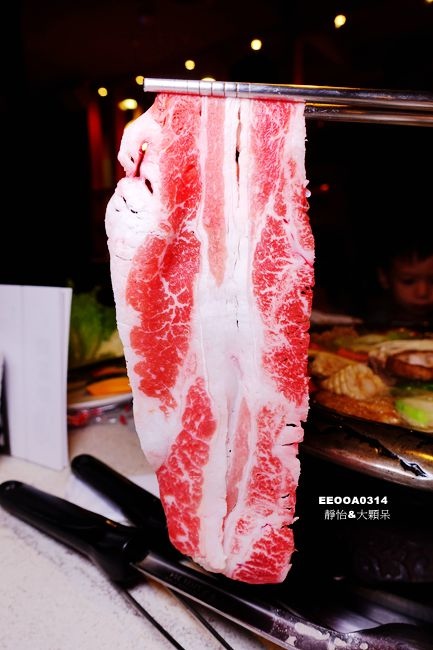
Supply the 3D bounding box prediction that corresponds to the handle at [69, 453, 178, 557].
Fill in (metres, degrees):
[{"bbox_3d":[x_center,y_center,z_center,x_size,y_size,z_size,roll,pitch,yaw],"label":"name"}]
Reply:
[{"bbox_3d":[-0.077,0.140,0.348,0.023,0.026,0.127,-9,14,-42],"label":"handle"}]

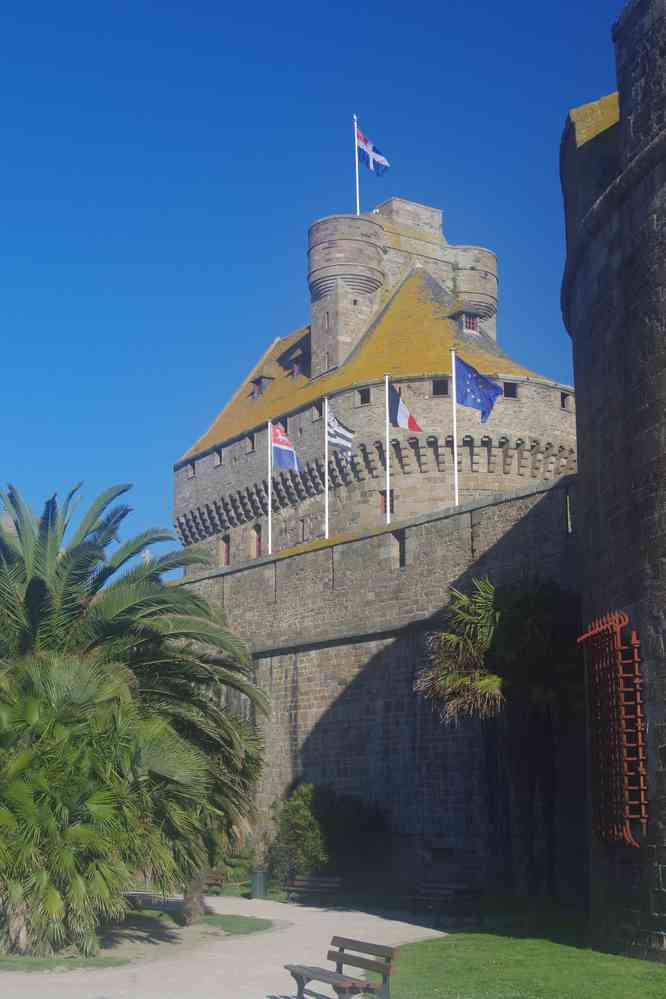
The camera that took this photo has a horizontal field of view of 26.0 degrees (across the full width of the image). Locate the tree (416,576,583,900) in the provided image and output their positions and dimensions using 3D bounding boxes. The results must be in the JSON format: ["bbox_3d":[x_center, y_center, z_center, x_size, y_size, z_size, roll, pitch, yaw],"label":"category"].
[{"bbox_3d":[3.900,5.529,33.822,3.800,7.553,3.600,0,-13,0],"label":"tree"}]

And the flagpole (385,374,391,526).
[{"bbox_3d":[1.710,-1.357,44.786,0.090,5.287,0.090,0,-13,0],"label":"flagpole"}]

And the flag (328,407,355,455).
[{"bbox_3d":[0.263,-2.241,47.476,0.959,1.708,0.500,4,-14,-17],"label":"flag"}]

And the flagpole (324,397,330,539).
[{"bbox_3d":[-0.188,-0.878,47.136,0.090,5.192,0.090,0,-13,0],"label":"flagpole"}]

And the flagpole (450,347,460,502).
[{"bbox_3d":[3.609,-1.956,42.462,0.090,5.235,0.090,0,-13,0],"label":"flagpole"}]

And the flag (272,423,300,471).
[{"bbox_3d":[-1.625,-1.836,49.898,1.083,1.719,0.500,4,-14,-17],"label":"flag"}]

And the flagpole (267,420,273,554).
[{"bbox_3d":[-2.164,-0.243,49.558,0.090,5.139,0.090,0,-13,0],"label":"flagpole"}]

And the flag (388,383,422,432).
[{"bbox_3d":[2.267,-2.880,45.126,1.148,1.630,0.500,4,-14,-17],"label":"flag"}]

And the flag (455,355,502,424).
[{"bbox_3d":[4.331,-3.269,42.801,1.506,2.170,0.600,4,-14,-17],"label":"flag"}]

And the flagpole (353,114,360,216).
[{"bbox_3d":[1.259,-17.142,74.949,0.140,6.254,0.140,0,-13,0],"label":"flagpole"}]

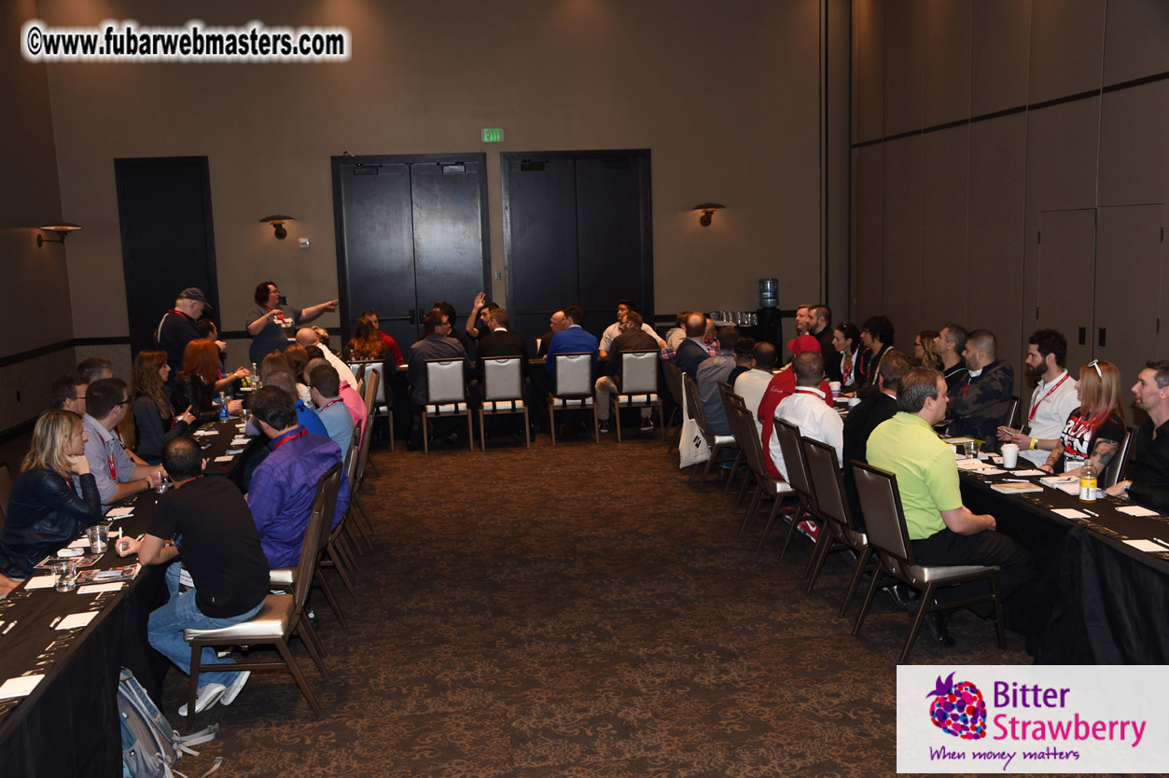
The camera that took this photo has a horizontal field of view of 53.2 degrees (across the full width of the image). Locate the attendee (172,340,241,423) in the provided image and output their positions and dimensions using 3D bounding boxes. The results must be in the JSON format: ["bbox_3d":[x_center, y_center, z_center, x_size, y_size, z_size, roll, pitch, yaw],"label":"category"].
[{"bbox_3d":[-3.093,0.270,9.606,0.680,1.330,0.500,-5,9,-21],"label":"attendee"}]

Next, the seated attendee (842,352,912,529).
[{"bbox_3d":[1.813,0.481,6.537,0.750,1.360,0.520,-7,9,-34],"label":"seated attendee"}]

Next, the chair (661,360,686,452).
[{"bbox_3d":[1.088,0.190,10.665,0.600,0.930,0.460,-4,8,-13],"label":"chair"}]

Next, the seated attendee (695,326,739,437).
[{"bbox_3d":[1.250,0.139,9.425,0.740,1.300,0.480,-5,9,-21],"label":"seated attendee"}]

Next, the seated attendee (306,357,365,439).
[{"bbox_3d":[-1.924,0.423,8.155,0.749,1.300,0.532,-1,8,6],"label":"seated attendee"}]

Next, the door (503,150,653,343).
[{"bbox_3d":[-0.062,-1.661,16.197,2.070,3.200,0.140,-3,8,-7],"label":"door"}]

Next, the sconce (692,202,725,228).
[{"bbox_3d":[1.712,-2.385,16.062,0.460,0.330,0.480,-3,8,-7],"label":"sconce"}]

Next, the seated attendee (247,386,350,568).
[{"bbox_3d":[-1.668,0.658,6.098,0.760,1.340,0.540,1,8,23],"label":"seated attendee"}]

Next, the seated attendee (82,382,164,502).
[{"bbox_3d":[-2.726,0.626,6.733,0.749,1.349,0.591,-3,8,-9],"label":"seated attendee"}]

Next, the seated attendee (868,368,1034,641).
[{"bbox_3d":[1.831,0.587,5.864,0.790,1.370,0.500,-4,8,-16],"label":"seated attendee"}]

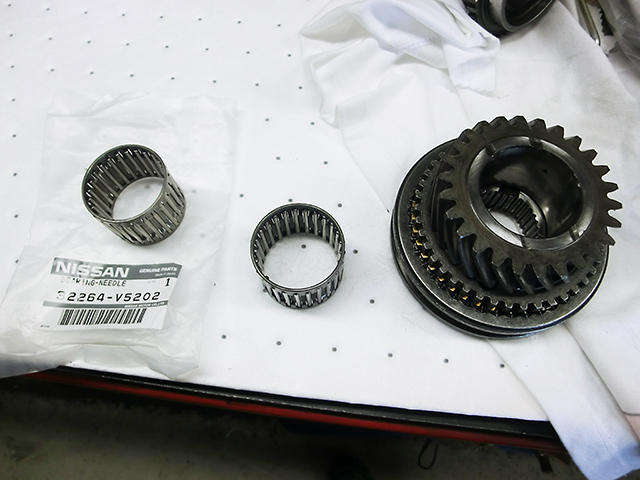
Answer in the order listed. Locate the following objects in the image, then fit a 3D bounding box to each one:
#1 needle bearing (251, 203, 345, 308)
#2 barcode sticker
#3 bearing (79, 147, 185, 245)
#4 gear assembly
[{"bbox_3d":[-0.009,0.008,0.211,0.042,0.031,0.042,0,68,1],"label":"needle bearing"},{"bbox_3d":[-0.103,0.027,0.217,0.064,0.003,0.035,1,65,4],"label":"barcode sticker"},{"bbox_3d":[-0.095,-0.022,0.230,0.042,0.031,0.042,0,69,1],"label":"bearing"},{"bbox_3d":[0.086,-0.010,0.205,0.102,0.052,0.102,0,68,1],"label":"gear assembly"}]

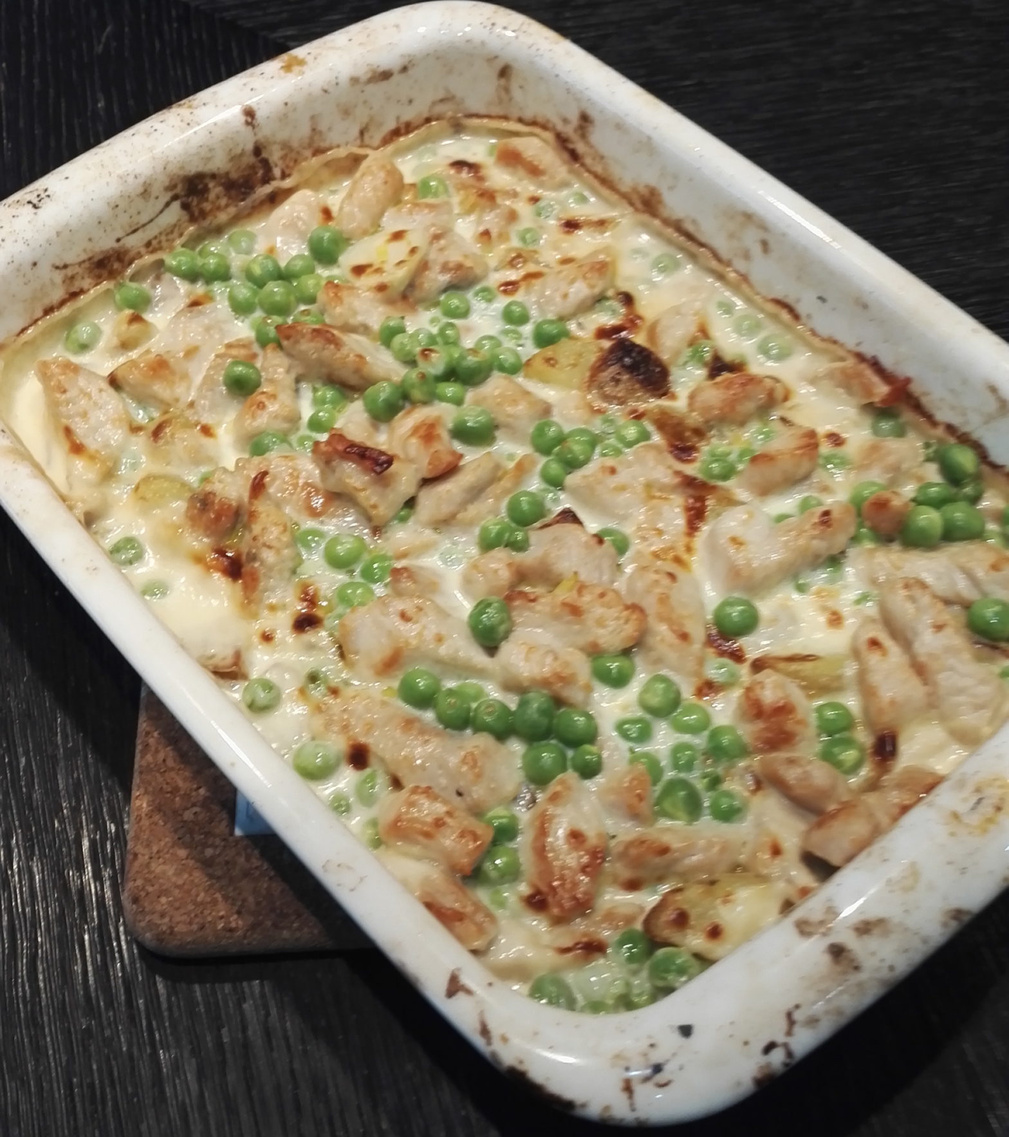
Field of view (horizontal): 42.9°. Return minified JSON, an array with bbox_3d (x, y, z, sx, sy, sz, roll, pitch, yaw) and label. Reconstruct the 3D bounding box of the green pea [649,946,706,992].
[{"bbox_3d":[0.035,0.081,0.262,0.010,0.009,0.009,0,61,0],"label":"green pea"}]

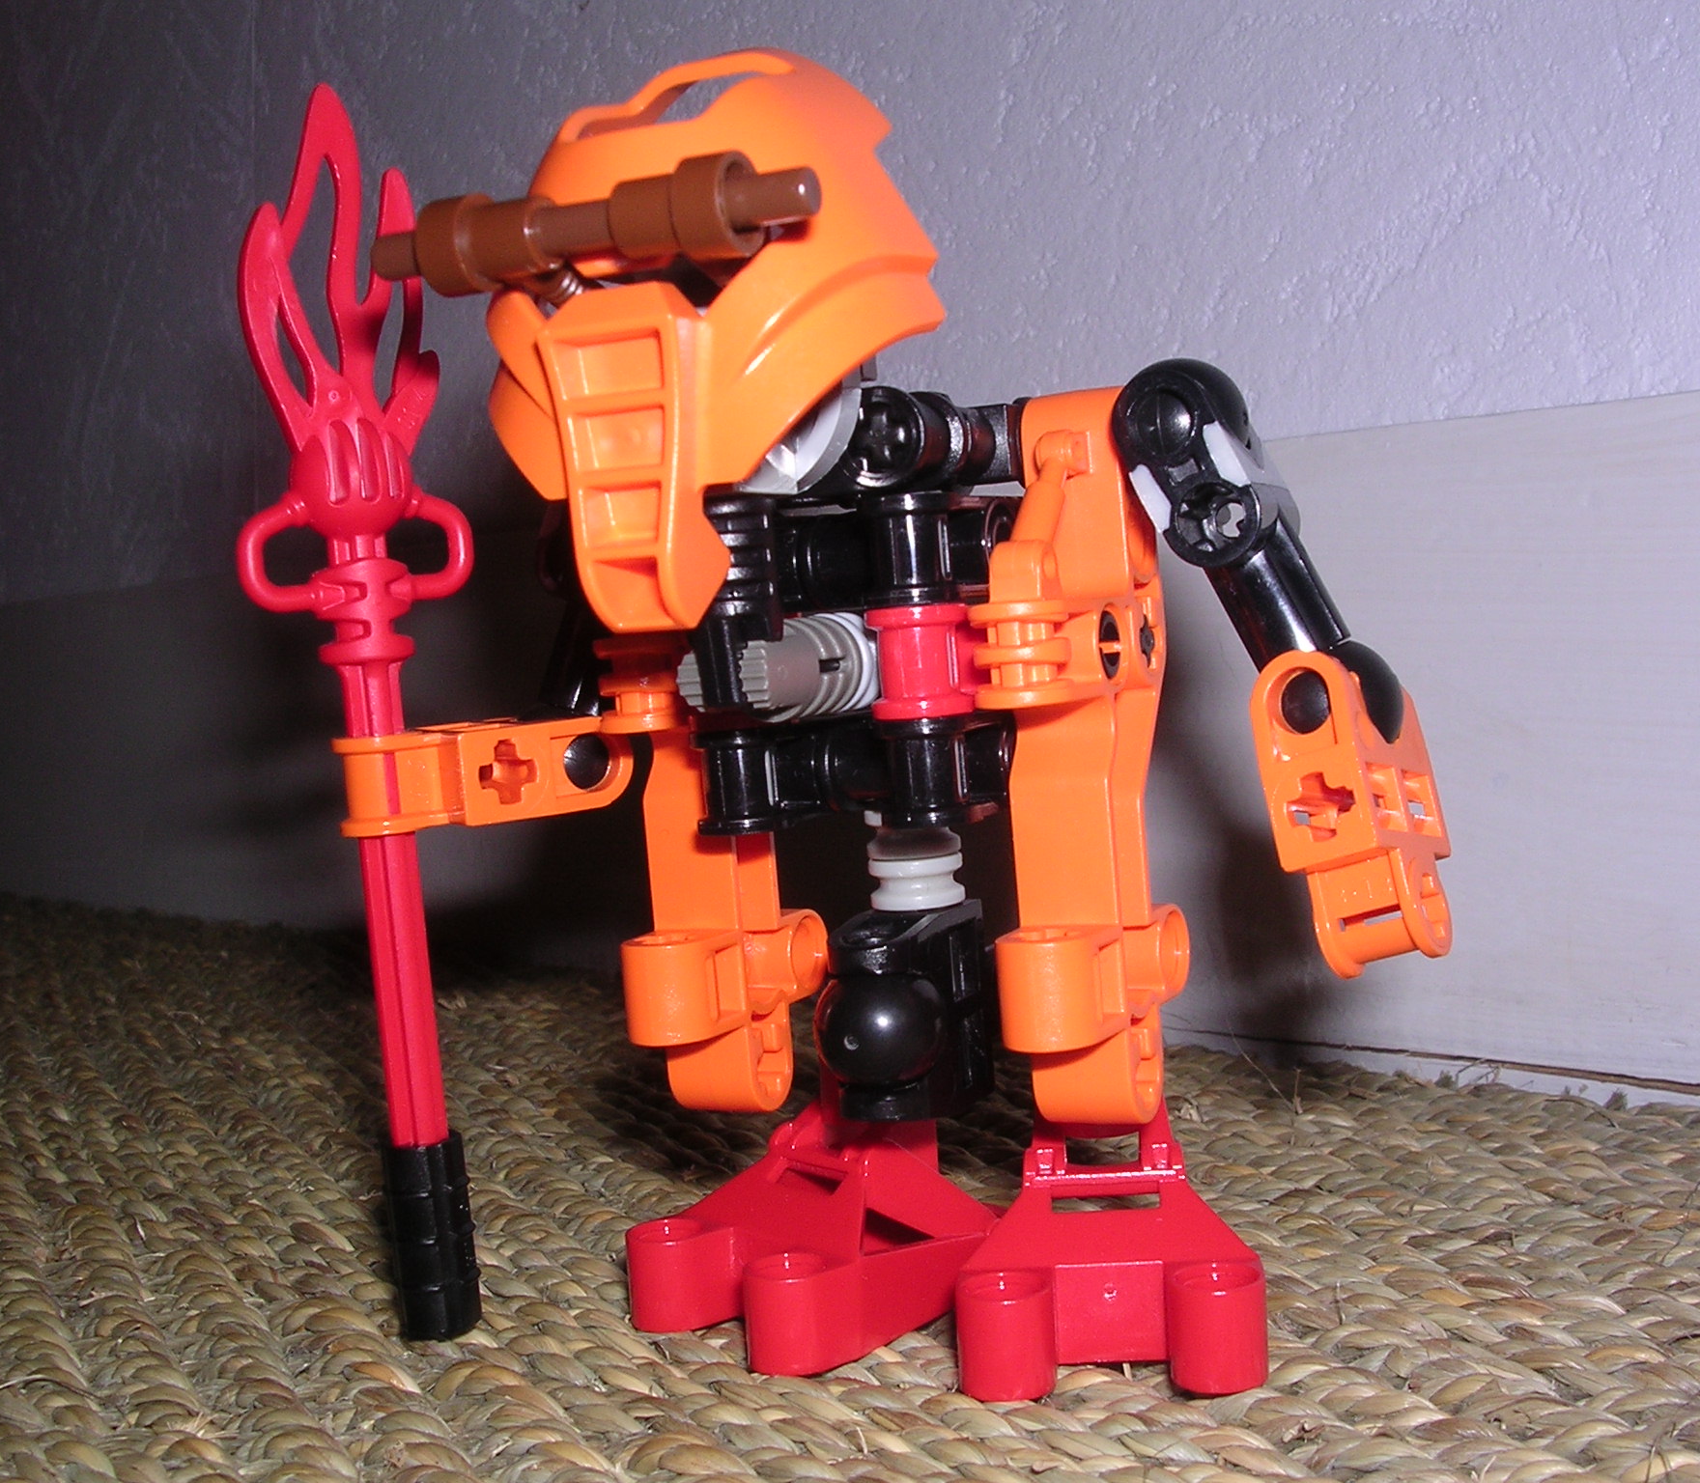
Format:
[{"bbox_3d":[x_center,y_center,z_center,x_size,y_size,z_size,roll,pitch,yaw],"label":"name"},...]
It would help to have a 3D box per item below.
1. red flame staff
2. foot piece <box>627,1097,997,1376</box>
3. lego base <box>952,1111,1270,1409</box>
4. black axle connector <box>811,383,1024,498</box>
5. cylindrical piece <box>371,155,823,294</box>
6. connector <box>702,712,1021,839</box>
[{"bbox_3d":[-0.040,-0.003,0.183,0.021,0.107,0.009,-7,2,-18],"label":"red flame staff"},{"bbox_3d":[0.002,0.037,0.185,0.036,0.022,0.024,-2,2,-41],"label":"foot piece"},{"bbox_3d":[0.021,0.037,0.178,0.024,0.022,0.036,-1,1,5],"label":"lego base"},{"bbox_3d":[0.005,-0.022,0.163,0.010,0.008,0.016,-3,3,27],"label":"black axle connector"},{"bbox_3d":[-0.019,-0.036,0.150,0.039,0.007,0.007,0,5,31],"label":"cylindrical piece"},{"bbox_3d":[0.001,0.002,0.167,0.024,0.008,0.016,-3,3,27],"label":"connector"}]

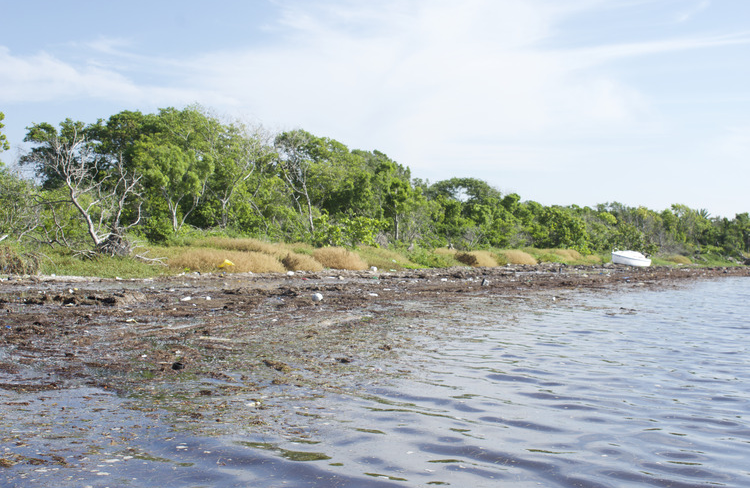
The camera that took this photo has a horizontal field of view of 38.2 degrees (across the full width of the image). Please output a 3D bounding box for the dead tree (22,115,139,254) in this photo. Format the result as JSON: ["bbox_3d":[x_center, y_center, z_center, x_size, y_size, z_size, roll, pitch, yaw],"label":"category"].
[{"bbox_3d":[-12.914,-2.478,47.500,5.200,5.900,4.200,0,-1,0],"label":"dead tree"}]

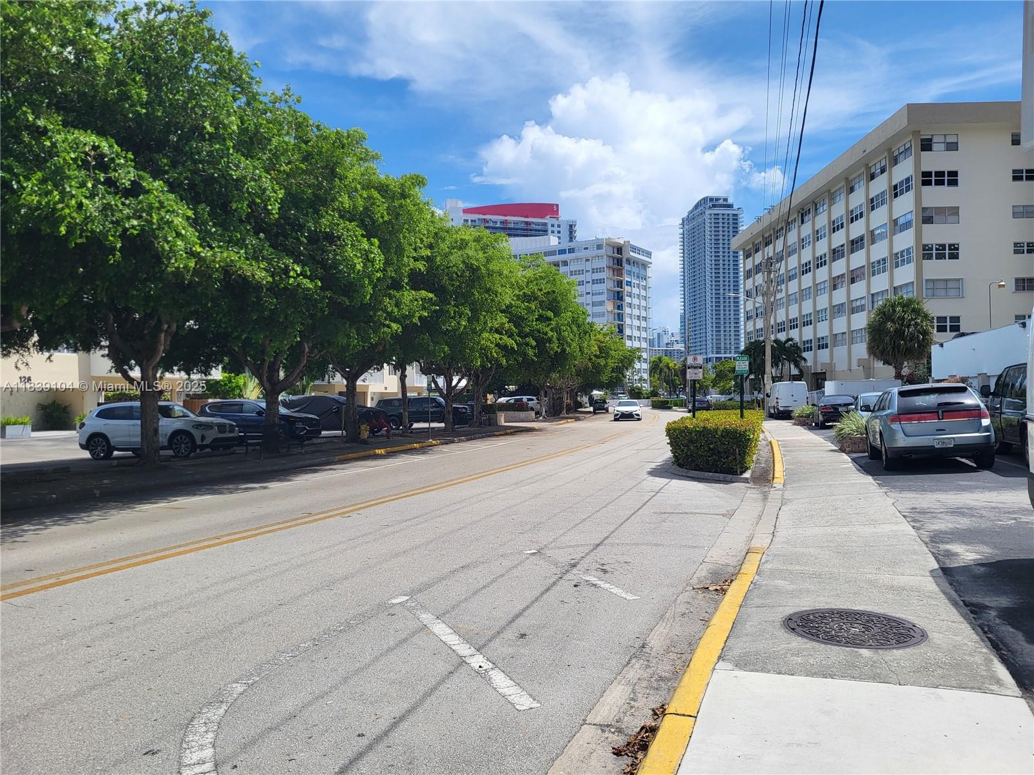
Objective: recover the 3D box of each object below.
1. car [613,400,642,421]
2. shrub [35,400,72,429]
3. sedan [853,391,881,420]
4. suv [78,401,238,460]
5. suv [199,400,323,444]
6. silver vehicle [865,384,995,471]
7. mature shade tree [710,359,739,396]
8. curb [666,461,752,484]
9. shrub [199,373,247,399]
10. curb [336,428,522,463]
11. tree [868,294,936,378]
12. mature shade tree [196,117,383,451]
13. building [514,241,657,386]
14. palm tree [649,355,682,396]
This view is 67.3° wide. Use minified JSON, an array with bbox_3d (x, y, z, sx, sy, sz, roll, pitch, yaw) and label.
[{"bbox_3d":[7.823,1.585,54.500,1.860,1.450,4.850,-1,-1,12],"label":"car"},{"bbox_3d":[-27.166,1.633,45.500,1.850,1.750,1.700,-1,-1,15],"label":"shrub"},{"bbox_3d":[11.820,0.899,24.900,1.820,1.470,4.600,-1,-1,21],"label":"sedan"},{"bbox_3d":[-10.685,1.243,23.239,4.710,1.680,1.920,-1,-1,14],"label":"suv"},{"bbox_3d":[-9.684,1.291,29.289,4.780,1.710,1.920,-1,-1,13],"label":"suv"},{"bbox_3d":[8.729,0.759,16.653,1.940,1.700,4.720,-3,-1,19],"label":"silver vehicle"},{"bbox_3d":[28.061,-0.718,105.010,4.200,6.400,4.200,-1,-1,0],"label":"mature shade tree"},{"bbox_3d":[3.500,1.645,15.250,0.750,0.150,3.300,-1,-1,-12],"label":"curb"},{"bbox_3d":[-17.408,0.779,45.997,2.500,3.100,2.800,-1,-1,17],"label":"shrub"},{"bbox_3d":[-2.440,1.989,29.526,0.300,0.160,18.870,-1,-1,15],"label":"curb"},{"bbox_3d":[23.937,-1.875,48.500,3.850,7.500,3.850,-1,-1,0],"label":"tree"},{"bbox_3d":[-6.920,-2.869,22.900,6.300,9.500,6.300,-1,-1,17],"label":"mature shade tree"},{"bbox_3d":[14.716,-15.767,209.551,36.000,41.000,25.000,-1,-1,29],"label":"building"},{"bbox_3d":[22.892,-1.087,120.016,4.900,7.700,4.900,-1,-1,0],"label":"palm tree"}]

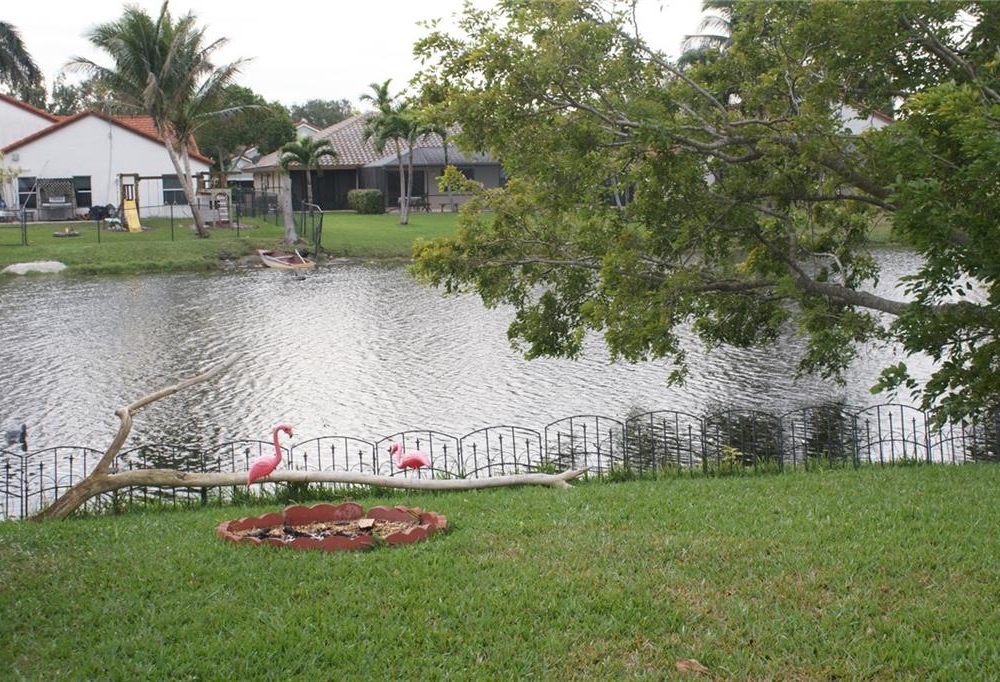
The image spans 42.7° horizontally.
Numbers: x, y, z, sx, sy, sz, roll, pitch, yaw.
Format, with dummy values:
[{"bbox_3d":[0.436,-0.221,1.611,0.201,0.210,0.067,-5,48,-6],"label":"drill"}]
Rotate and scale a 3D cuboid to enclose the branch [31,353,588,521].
[{"bbox_3d":[-1.528,0.714,10.623,4.550,1.300,0.900,-2,7,-9],"label":"branch"}]

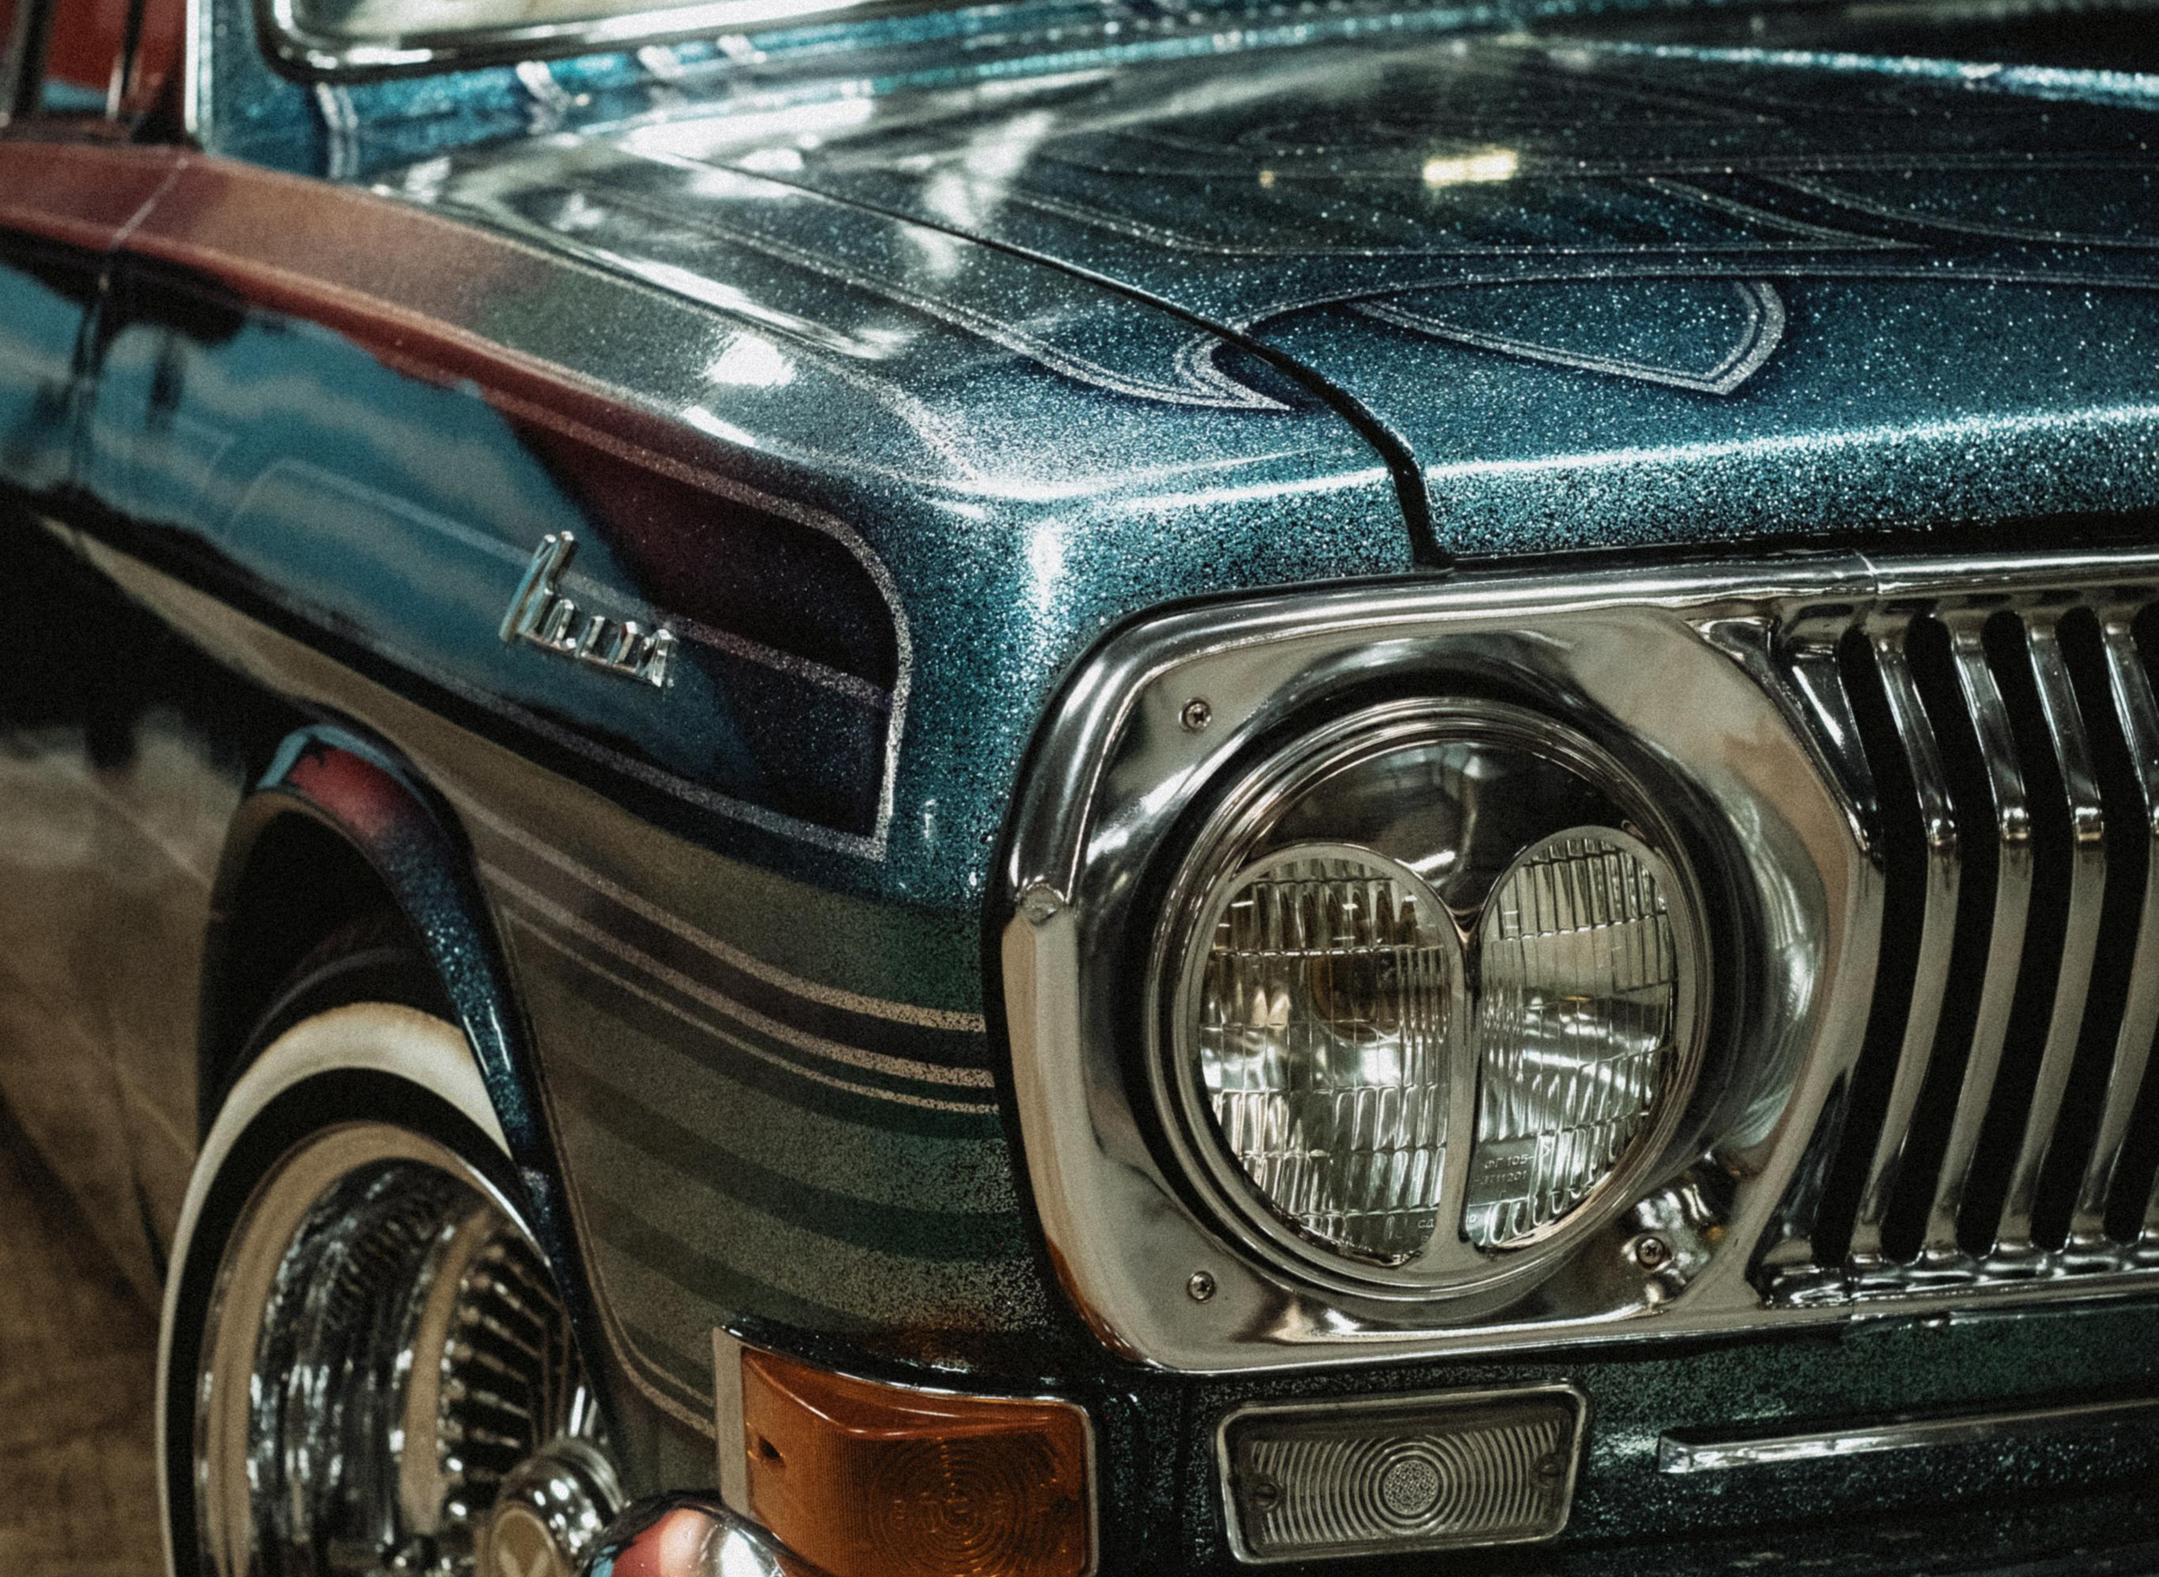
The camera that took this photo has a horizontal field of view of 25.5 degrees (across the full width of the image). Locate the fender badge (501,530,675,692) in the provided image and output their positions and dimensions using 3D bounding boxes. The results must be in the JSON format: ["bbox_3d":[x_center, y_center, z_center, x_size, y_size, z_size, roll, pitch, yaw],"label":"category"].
[{"bbox_3d":[-0.175,-0.063,1.700,0.014,0.050,0.185,-4,10,-26],"label":"fender badge"}]

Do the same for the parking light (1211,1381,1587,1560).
[{"bbox_3d":[0.100,0.212,1.476,0.115,0.054,0.030,-2,9,-15],"label":"parking light"}]

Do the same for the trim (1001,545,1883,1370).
[{"bbox_3d":[0.106,0.052,1.427,0.268,0.235,0.080,-3,10,-20],"label":"trim"}]

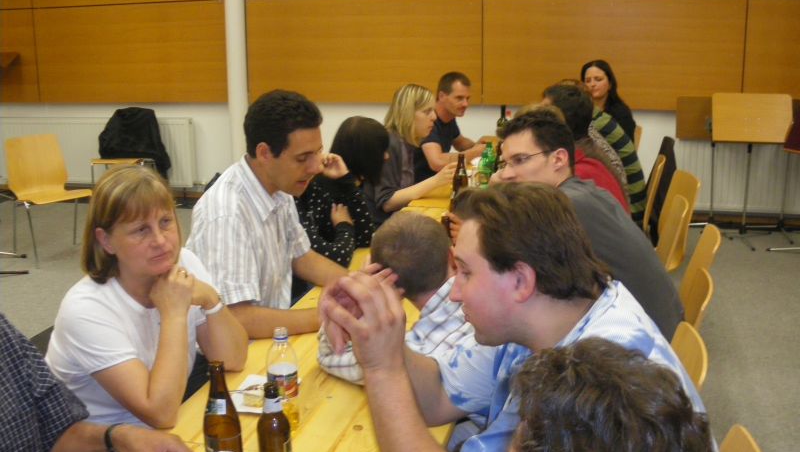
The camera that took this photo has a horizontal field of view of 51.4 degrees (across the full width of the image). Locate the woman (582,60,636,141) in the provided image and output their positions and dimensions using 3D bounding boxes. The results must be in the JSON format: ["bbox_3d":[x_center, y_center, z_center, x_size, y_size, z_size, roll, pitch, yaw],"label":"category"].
[{"bbox_3d":[1.158,-0.385,5.333,0.700,1.290,0.480,-5,14,-17],"label":"woman"}]

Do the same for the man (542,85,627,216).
[{"bbox_3d":[0.785,-0.005,3.876,0.750,1.280,0.500,6,15,24],"label":"man"}]

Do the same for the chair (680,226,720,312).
[{"bbox_3d":[0.965,0.393,3.290,0.520,0.820,0.480,3,14,14],"label":"chair"}]

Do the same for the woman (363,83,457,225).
[{"bbox_3d":[0.018,-0.015,3.947,0.700,1.270,0.480,1,14,7],"label":"woman"}]

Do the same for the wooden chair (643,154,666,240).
[{"bbox_3d":[1.314,-0.081,5.115,0.520,0.800,0.470,3,14,12],"label":"wooden chair"}]

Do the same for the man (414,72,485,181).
[{"bbox_3d":[0.256,-0.254,4.844,0.760,1.280,0.520,4,14,17],"label":"man"}]

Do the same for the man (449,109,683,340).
[{"bbox_3d":[0.493,0.316,2.529,0.760,1.300,0.530,3,15,12],"label":"man"}]

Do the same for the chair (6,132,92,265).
[{"bbox_3d":[-2.386,-0.196,5.725,0.470,0.820,0.540,-11,17,-35],"label":"chair"}]

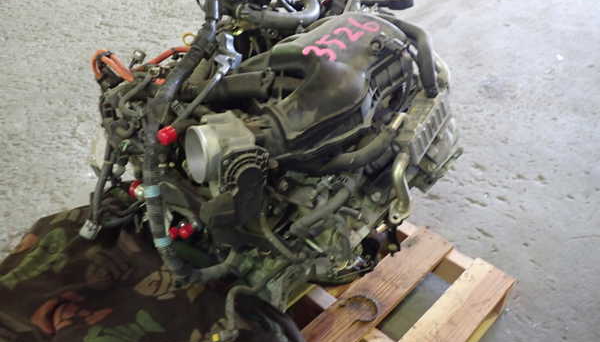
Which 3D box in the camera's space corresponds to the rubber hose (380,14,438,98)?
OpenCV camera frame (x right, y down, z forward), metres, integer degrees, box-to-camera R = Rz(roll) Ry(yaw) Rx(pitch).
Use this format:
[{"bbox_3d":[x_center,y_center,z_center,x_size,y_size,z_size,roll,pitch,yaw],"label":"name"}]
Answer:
[{"bbox_3d":[0.213,-0.230,1.039,0.050,0.140,0.140,-34,47,-31],"label":"rubber hose"}]

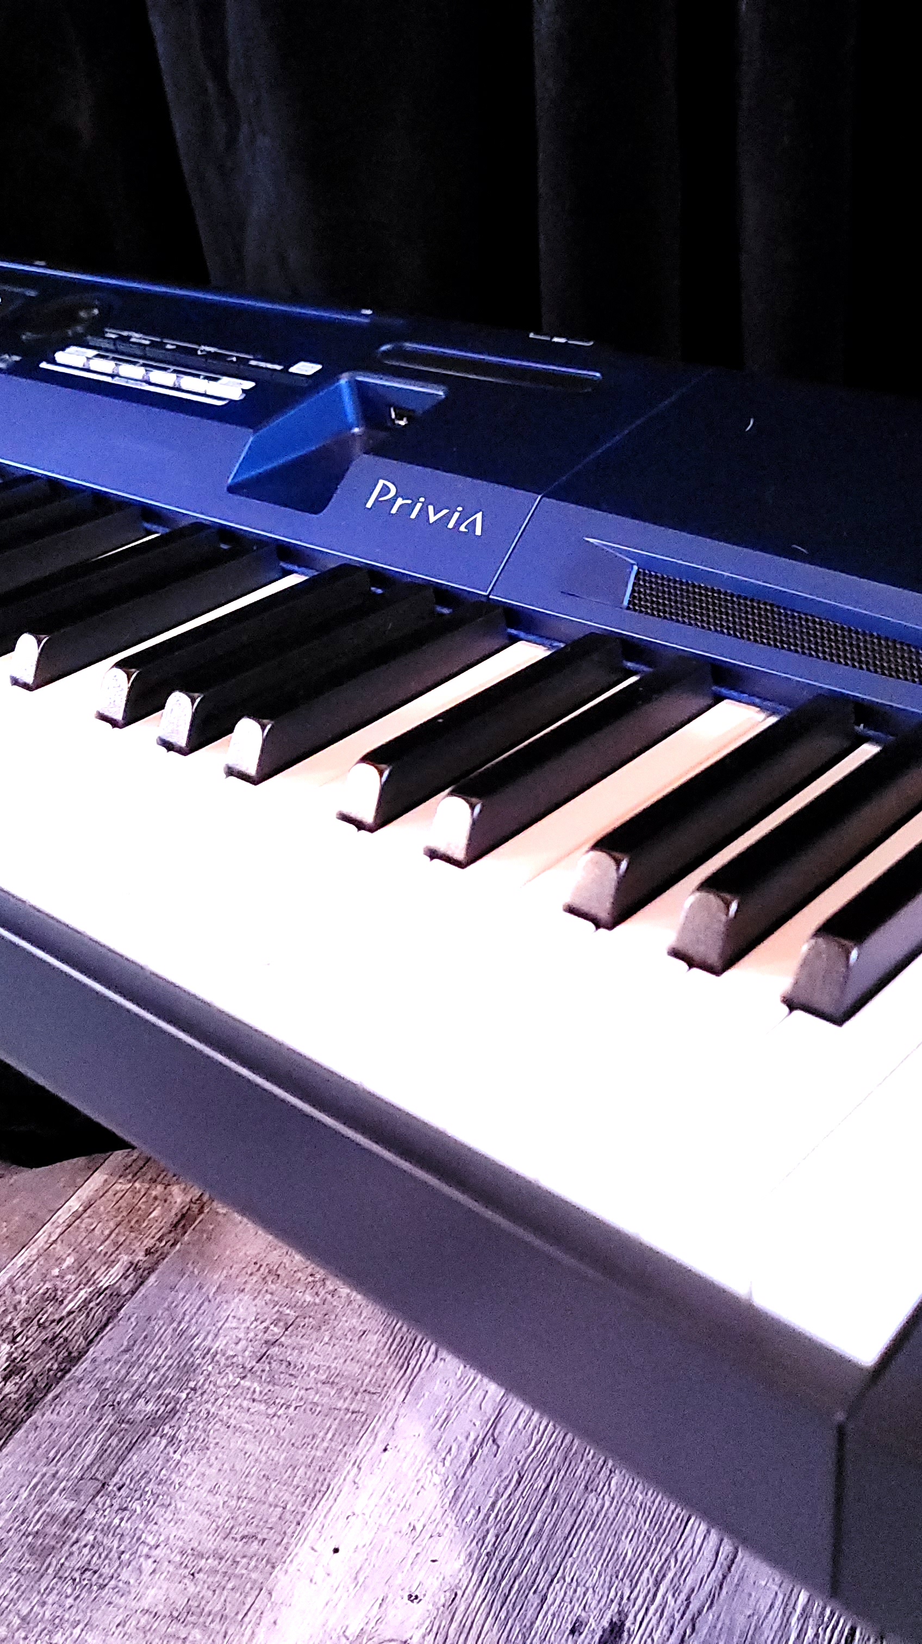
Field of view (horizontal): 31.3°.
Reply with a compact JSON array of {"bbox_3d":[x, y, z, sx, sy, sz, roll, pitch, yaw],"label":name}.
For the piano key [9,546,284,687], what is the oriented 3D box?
[{"bbox_3d":[-0.093,-0.065,0.497,0.011,0.011,0.099,22,39,37],"label":"piano key"}]

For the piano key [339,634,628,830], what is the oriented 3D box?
[{"bbox_3d":[0.008,-0.025,0.415,0.011,0.011,0.099,22,39,37],"label":"piano key"}]

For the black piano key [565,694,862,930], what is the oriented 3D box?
[{"bbox_3d":[0.059,-0.005,0.373,0.011,0.011,0.099,22,39,37],"label":"black piano key"}]

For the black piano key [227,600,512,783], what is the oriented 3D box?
[{"bbox_3d":[-0.022,-0.037,0.440,0.011,0.011,0.099,22,39,37],"label":"black piano key"}]

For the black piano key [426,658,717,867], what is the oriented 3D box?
[{"bbox_3d":[0.029,-0.017,0.398,0.011,0.011,0.099,22,39,37],"label":"black piano key"}]

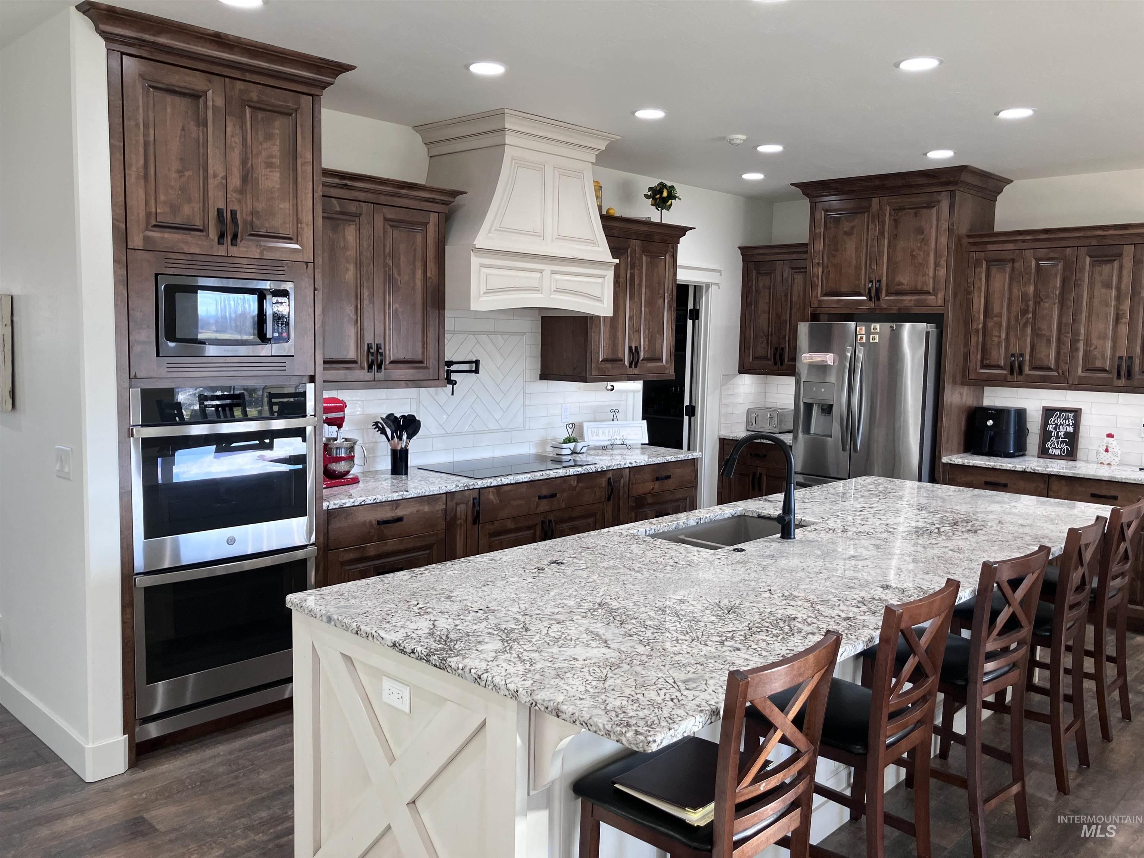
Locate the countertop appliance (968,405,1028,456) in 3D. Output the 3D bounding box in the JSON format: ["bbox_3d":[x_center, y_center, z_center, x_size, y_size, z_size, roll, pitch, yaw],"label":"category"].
[{"bbox_3d":[2.842,0.017,6.197,0.275,0.318,0.315,6,8,44],"label":"countertop appliance"}]

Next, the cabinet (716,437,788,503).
[{"bbox_3d":[1.620,0.526,7.240,0.750,0.884,0.605,6,8,44],"label":"cabinet"}]

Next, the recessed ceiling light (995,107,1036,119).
[{"bbox_3d":[2.203,-1.570,4.593,0.191,0.030,0.191,6,7,43],"label":"recessed ceiling light"}]

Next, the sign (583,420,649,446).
[{"bbox_3d":[0.295,0.030,6.180,0.466,0.155,0.022,-1,-8,-24],"label":"sign"}]

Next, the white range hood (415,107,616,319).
[{"bbox_3d":[-0.311,-1.136,5.136,0.705,0.991,1.100,6,8,44],"label":"white range hood"}]

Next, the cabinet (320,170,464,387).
[{"bbox_3d":[-1.056,-0.700,4.575,0.475,0.992,0.960,6,8,44],"label":"cabinet"}]

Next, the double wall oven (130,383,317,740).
[{"bbox_3d":[-1.549,0.478,3.891,0.600,1.342,0.764,6,8,44],"label":"double wall oven"}]

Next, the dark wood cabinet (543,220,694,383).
[{"bbox_3d":[0.295,-0.822,6.008,0.463,1.011,0.976,6,7,43],"label":"dark wood cabinet"}]

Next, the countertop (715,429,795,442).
[{"bbox_3d":[1.637,0.069,7.269,0.790,0.035,0.689,6,7,43],"label":"countertop"}]

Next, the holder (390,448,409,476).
[{"bbox_3d":[-0.919,0.170,4.928,0.099,0.142,0.099,1,5,0],"label":"holder"}]

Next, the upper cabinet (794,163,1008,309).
[{"bbox_3d":[2.273,-1.255,6.477,1.227,0.905,0.815,6,7,43],"label":"upper cabinet"}]

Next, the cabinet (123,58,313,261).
[{"bbox_3d":[-1.542,-1.038,3.789,0.563,0.688,0.760,6,7,43],"label":"cabinet"}]

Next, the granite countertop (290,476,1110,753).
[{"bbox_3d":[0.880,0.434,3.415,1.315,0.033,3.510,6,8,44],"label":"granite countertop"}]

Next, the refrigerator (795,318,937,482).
[{"bbox_3d":[2.183,0.152,6.540,0.915,1.786,0.875,6,7,43],"label":"refrigerator"}]

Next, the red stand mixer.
[{"bbox_3d":[-1.177,0.059,4.566,0.262,0.422,0.372,4,6,31],"label":"red stand mixer"}]

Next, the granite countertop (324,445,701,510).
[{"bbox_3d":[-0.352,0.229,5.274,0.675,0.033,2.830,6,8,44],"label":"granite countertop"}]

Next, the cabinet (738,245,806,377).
[{"bbox_3d":[1.705,-0.908,7.152,0.740,0.986,0.445,6,8,44],"label":"cabinet"}]

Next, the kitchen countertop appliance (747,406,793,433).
[{"bbox_3d":[1.620,-0.071,7.540,0.292,0.194,0.277,6,7,43],"label":"kitchen countertop appliance"}]

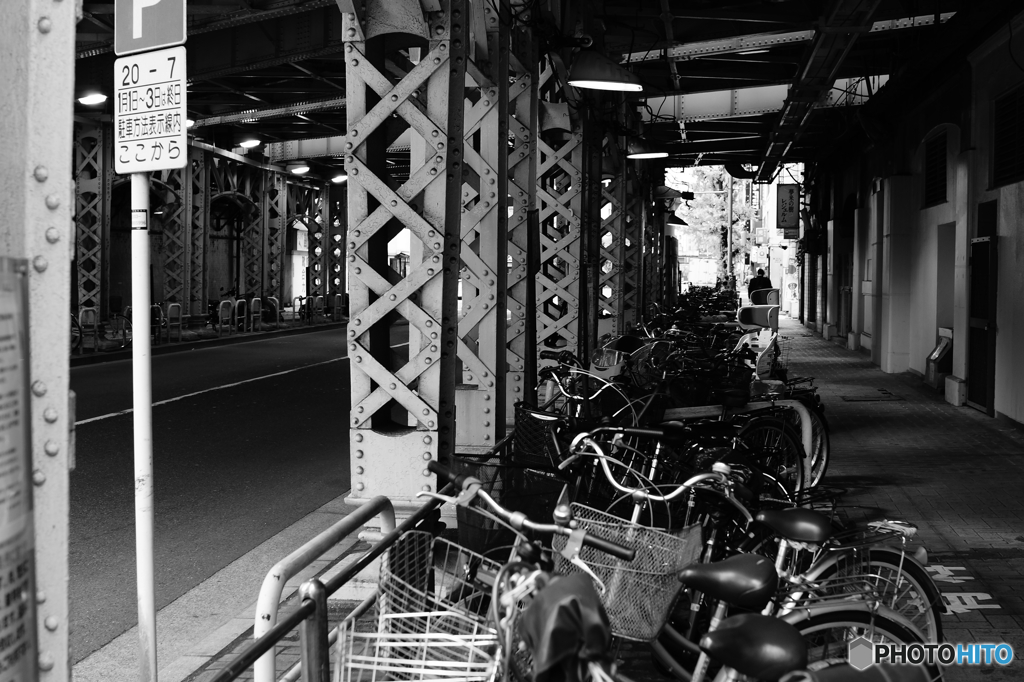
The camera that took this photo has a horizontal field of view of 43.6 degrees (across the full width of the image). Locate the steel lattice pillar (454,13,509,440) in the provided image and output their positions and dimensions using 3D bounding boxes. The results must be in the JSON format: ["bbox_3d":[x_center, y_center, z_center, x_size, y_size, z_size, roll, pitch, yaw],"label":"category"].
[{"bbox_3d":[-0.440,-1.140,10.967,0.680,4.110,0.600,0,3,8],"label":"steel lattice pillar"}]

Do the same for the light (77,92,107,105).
[{"bbox_3d":[-7.377,-4.273,22.500,0.460,0.200,0.400,0,3,8],"label":"light"}]

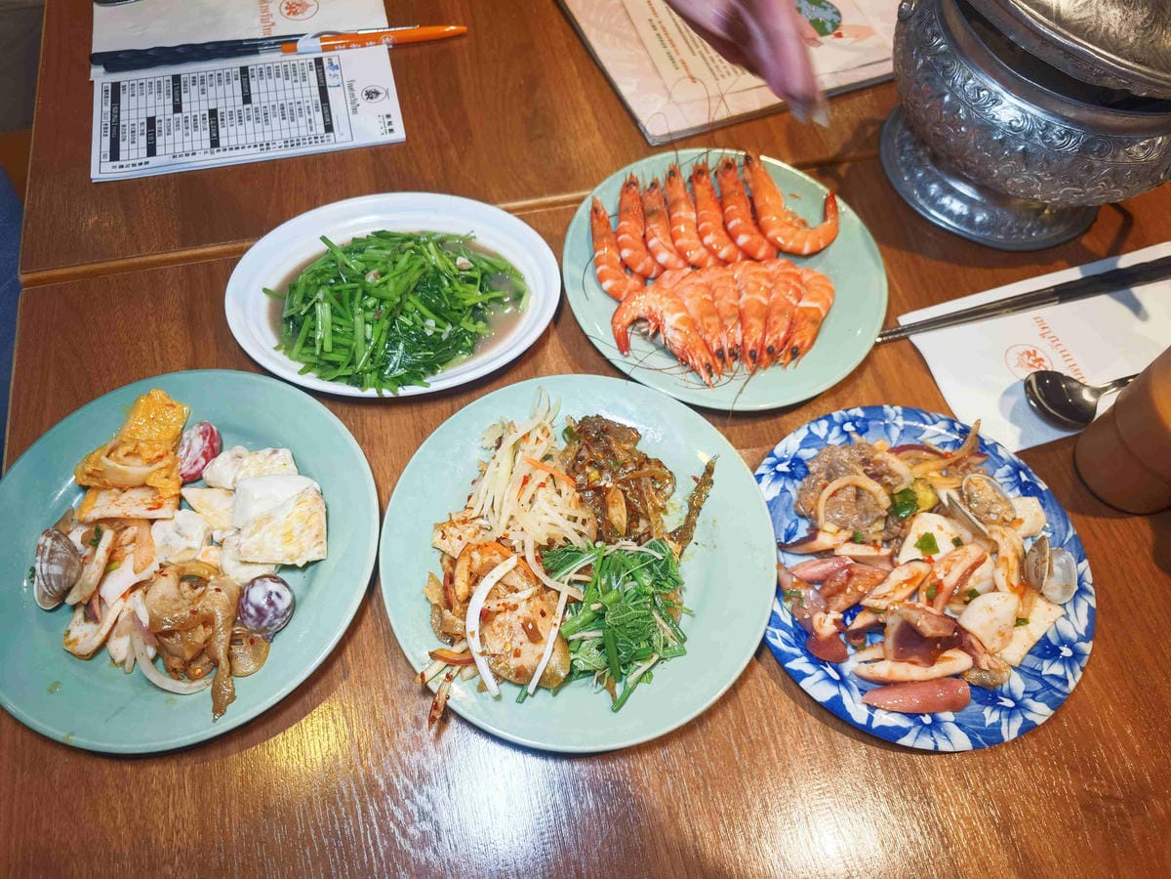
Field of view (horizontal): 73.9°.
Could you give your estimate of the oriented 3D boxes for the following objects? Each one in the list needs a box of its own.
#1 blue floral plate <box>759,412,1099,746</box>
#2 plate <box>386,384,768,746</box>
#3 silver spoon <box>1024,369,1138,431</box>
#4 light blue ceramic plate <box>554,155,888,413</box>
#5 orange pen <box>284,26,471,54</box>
[{"bbox_3d":[0.173,0.068,0.418,0.186,0.022,0.186,1,64,-3],"label":"blue floral plate"},{"bbox_3d":[-0.004,0.058,0.410,0.202,0.022,0.202,1,64,-3],"label":"plate"},{"bbox_3d":[0.337,-0.039,0.478,0.155,0.024,0.037,-15,65,-10],"label":"silver spoon"},{"bbox_3d":[0.087,-0.103,0.498,0.203,0.022,0.203,1,64,-3],"label":"light blue ceramic plate"},{"bbox_3d":[-0.158,-0.303,0.588,0.138,0.013,0.014,-10,65,-8],"label":"orange pen"}]

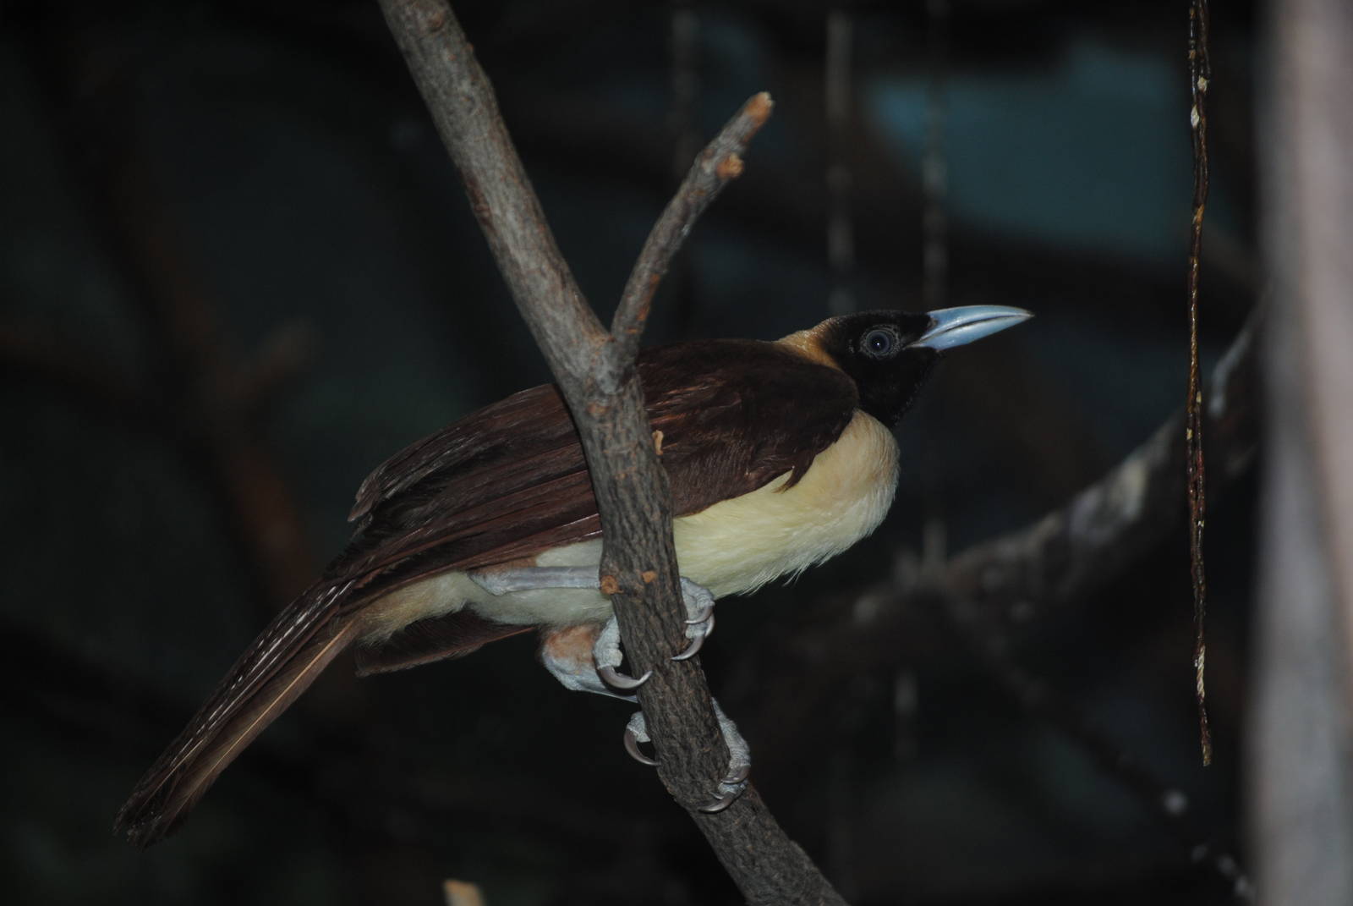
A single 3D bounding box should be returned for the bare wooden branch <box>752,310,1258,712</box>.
[{"bbox_3d":[0.135,0.027,2.750,0.060,0.070,0.330,10,-32,-40],"label":"bare wooden branch"}]

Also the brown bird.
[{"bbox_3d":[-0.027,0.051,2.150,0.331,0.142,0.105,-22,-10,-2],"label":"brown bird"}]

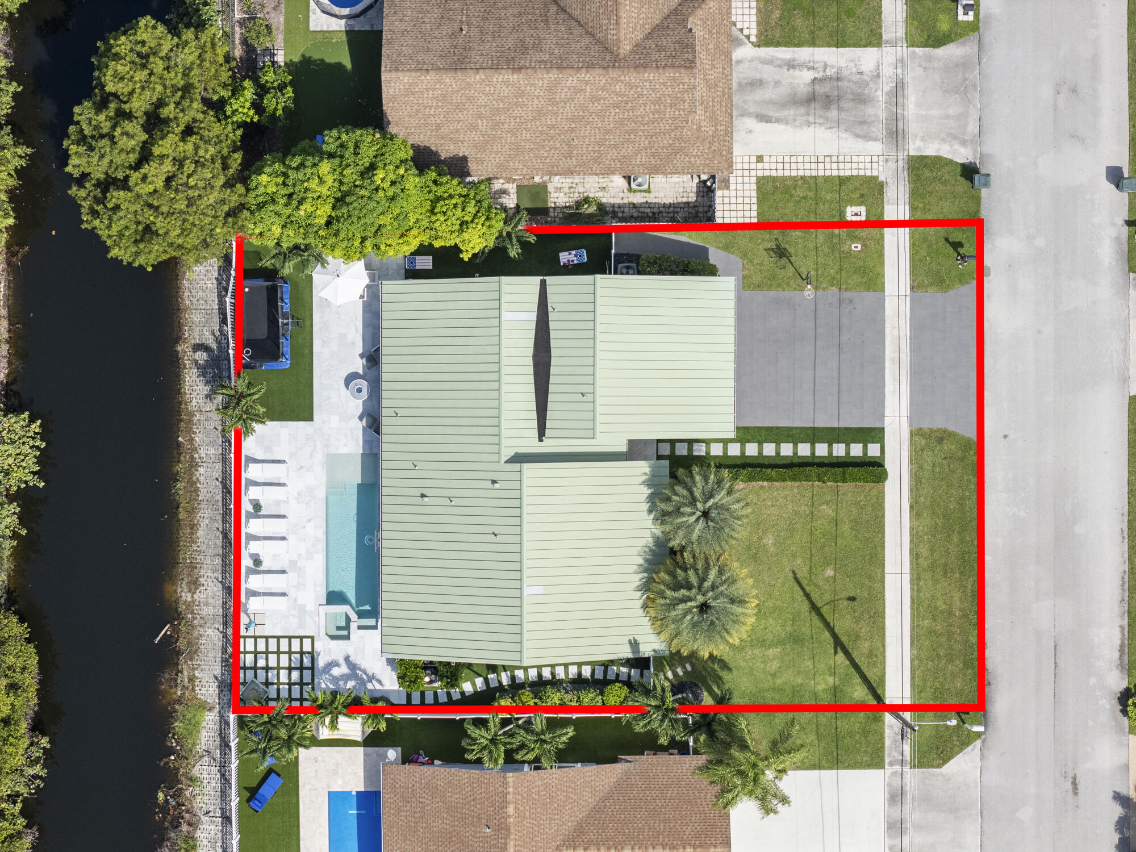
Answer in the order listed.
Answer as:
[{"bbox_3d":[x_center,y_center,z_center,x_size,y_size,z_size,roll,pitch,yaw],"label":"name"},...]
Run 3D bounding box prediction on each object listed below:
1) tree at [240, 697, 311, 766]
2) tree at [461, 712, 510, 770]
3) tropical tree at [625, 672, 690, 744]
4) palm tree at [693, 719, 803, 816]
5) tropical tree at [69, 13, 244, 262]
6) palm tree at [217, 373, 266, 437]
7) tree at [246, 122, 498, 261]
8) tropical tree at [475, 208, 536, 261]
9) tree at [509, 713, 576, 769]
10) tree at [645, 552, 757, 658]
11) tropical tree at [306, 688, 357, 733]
[{"bbox_3d":[-13.332,14.063,106.200,3.330,4.600,3.250,1,90,0],"label":"tree"},{"bbox_3d":[-3.612,14.428,106.200,2.560,4.600,2.680,1,90,0],"label":"tree"},{"bbox_3d":[3.983,12.836,105.600,3.020,5.800,3.340,1,90,0],"label":"tropical tree"},{"bbox_3d":[8.161,15.302,105.200,5.080,6.600,4.480,1,90,0],"label":"palm tree"},{"bbox_3d":[-18.679,-12.806,103.750,8.140,9.500,11.380,1,90,0],"label":"tropical tree"},{"bbox_3d":[-14.977,-0.958,106.350,2.450,4.300,3.020,1,90,0],"label":"palm tree"},{"bbox_3d":[-8.720,-10.464,104.200,11.710,8.600,6.130,1,90,0],"label":"tree"},{"bbox_3d":[-2.802,-8.732,106.250,2.800,4.500,2.400,1,90,0],"label":"tropical tree"},{"bbox_3d":[-1.096,14.408,106.200,2.880,4.600,2.640,1,90,0],"label":"tree"},{"bbox_3d":[6.047,8.143,105.300,5.120,6.400,4.880,1,90,0],"label":"tree"},{"bbox_3d":[-10.882,13.128,106.550,2.370,3.900,2.120,1,90,0],"label":"tropical tree"}]

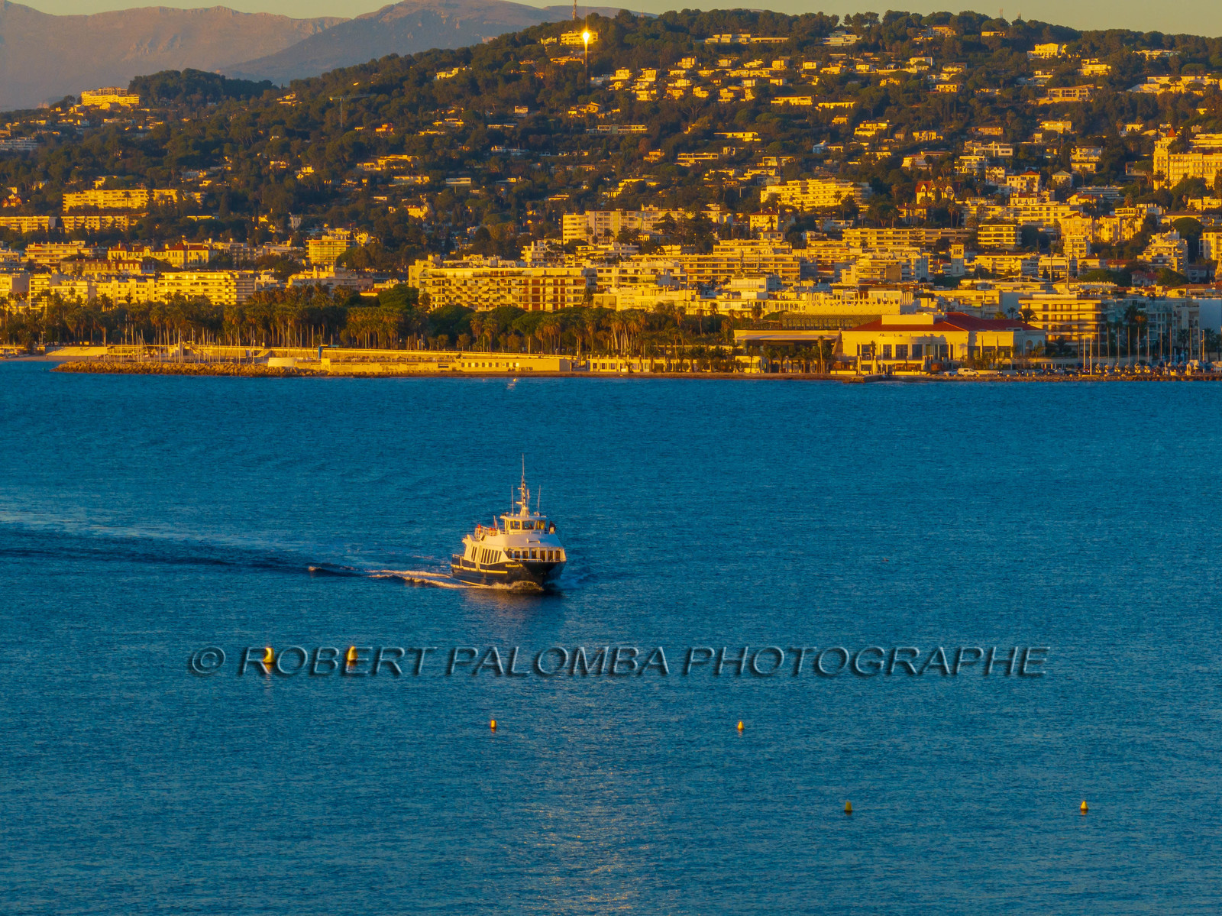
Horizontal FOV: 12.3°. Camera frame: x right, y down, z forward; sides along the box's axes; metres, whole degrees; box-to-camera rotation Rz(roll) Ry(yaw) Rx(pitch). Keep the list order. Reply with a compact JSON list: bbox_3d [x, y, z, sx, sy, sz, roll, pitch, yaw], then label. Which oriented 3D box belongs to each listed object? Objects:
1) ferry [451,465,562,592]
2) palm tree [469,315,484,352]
[{"bbox_3d":[-10.075,6.587,585.000,6.700,12.400,20.500,-1,2,-20],"label":"ferry"},{"bbox_3d":[-41.313,-38.380,1750.000,4.700,11.500,4.700,0,2,0],"label":"palm tree"}]

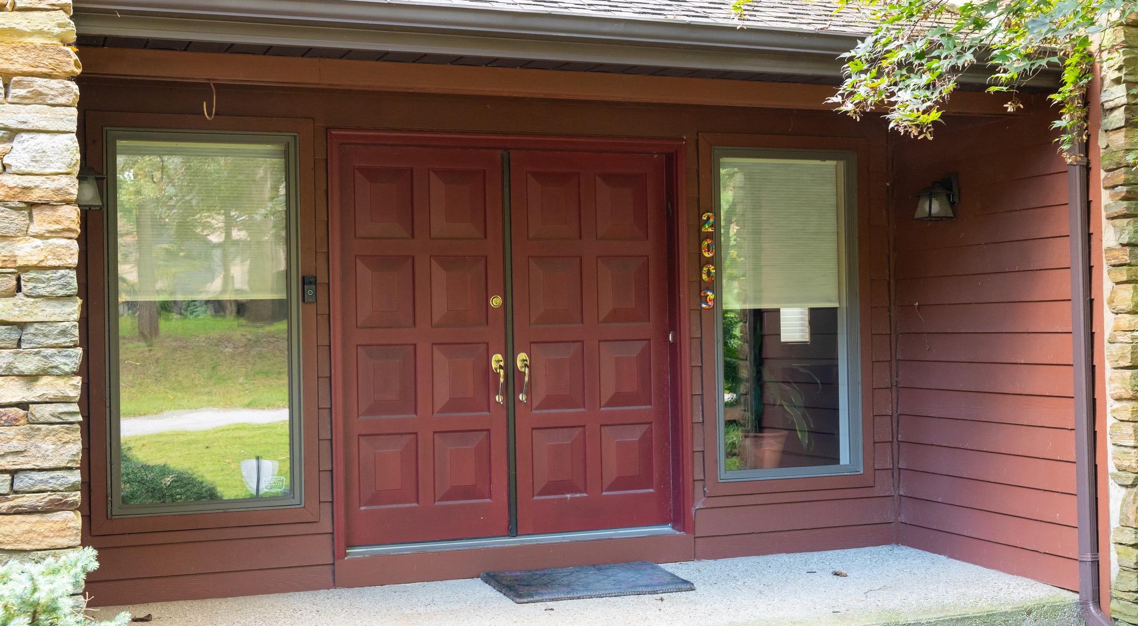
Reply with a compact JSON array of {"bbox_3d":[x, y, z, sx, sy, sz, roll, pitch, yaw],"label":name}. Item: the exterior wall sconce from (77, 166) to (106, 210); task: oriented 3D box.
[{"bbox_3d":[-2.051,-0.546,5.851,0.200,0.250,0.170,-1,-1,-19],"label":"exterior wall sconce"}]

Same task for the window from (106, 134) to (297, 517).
[{"bbox_3d":[-1.733,0.041,6.627,0.905,1.815,0.090,-1,-1,-19],"label":"window"}]

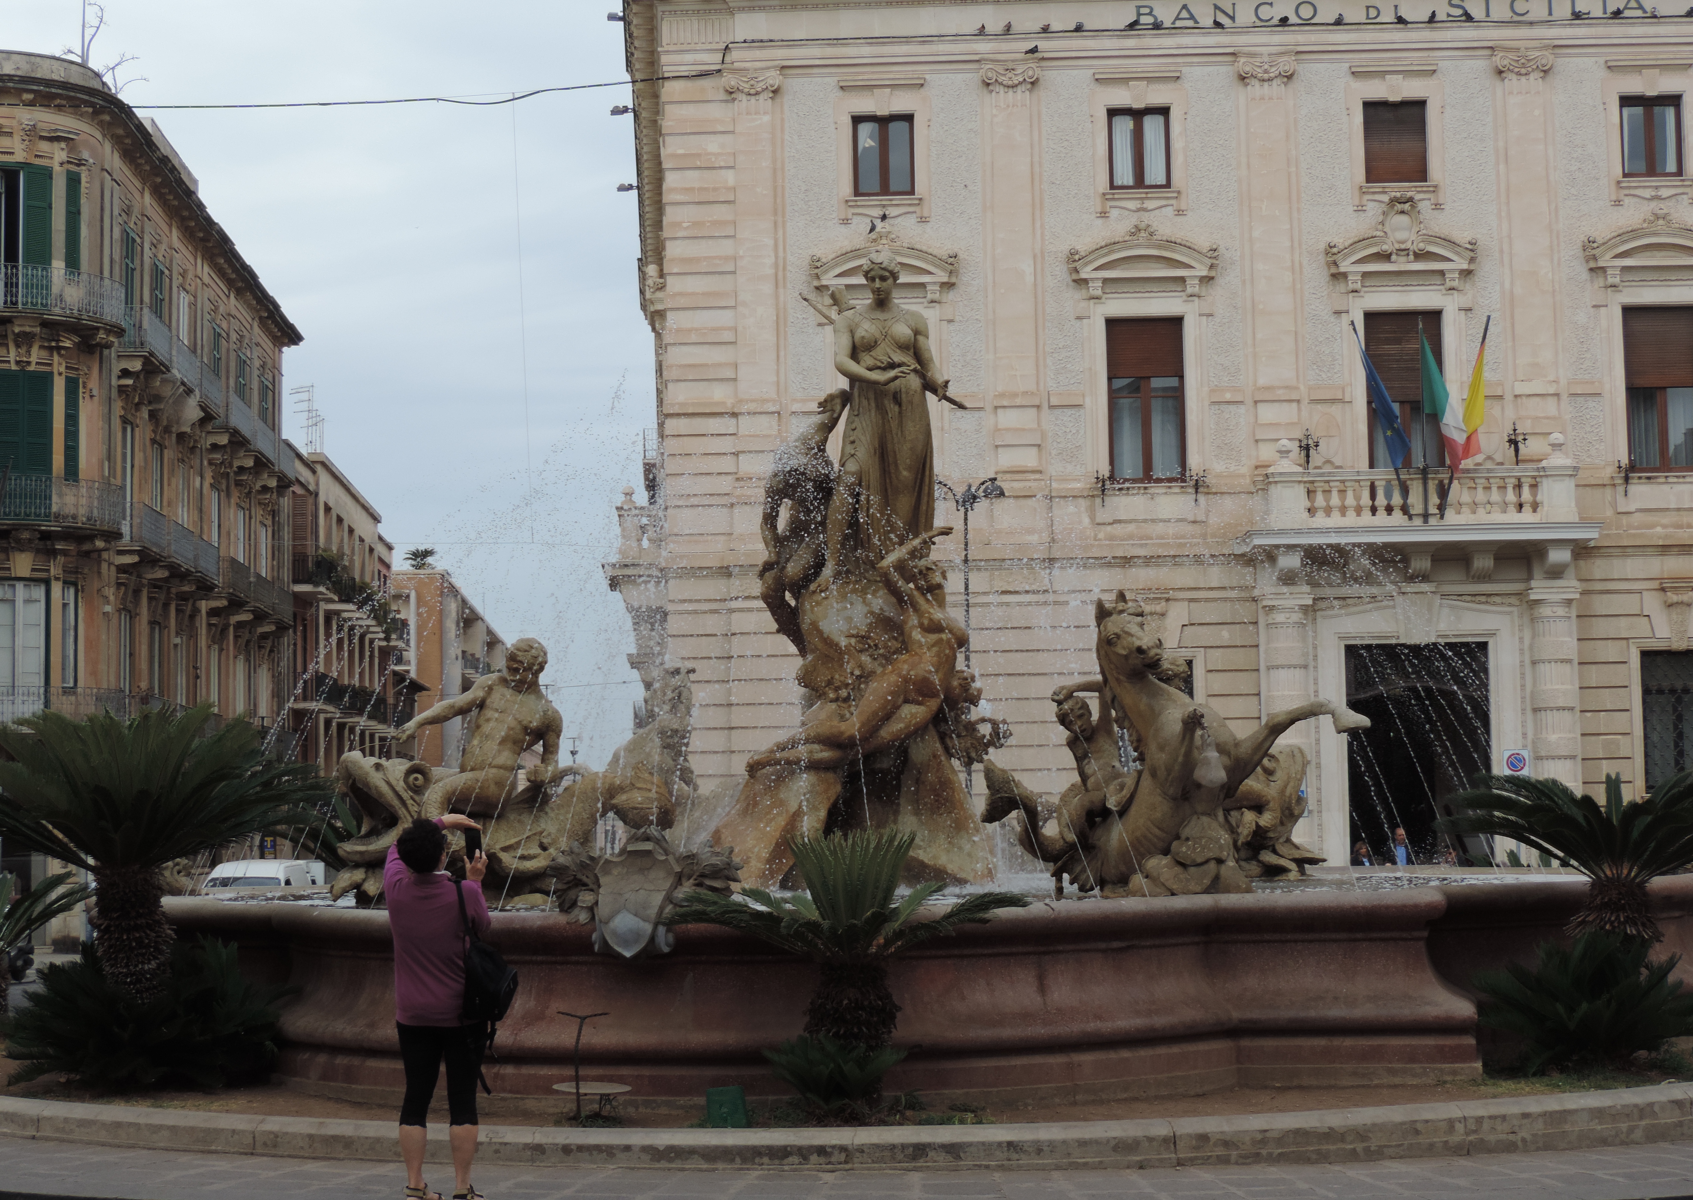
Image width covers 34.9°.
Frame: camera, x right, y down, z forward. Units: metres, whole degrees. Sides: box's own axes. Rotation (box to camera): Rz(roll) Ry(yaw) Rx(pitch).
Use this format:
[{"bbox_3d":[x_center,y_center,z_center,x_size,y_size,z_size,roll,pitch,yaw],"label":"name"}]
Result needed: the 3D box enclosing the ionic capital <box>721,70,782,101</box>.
[{"bbox_3d":[-1.617,-8.800,46.006,0.997,0.531,0.300,-1,-5,2],"label":"ionic capital"}]

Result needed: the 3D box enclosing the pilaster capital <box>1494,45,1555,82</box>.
[{"bbox_3d":[11.474,-9.087,45.576,1.045,0.640,0.300,-1,-5,2],"label":"pilaster capital"}]

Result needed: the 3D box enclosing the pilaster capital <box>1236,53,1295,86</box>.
[{"bbox_3d":[6.705,-8.507,43.095,0.950,0.470,0.250,-1,-5,1],"label":"pilaster capital"}]

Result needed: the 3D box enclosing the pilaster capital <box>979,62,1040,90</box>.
[{"bbox_3d":[2.785,-8.931,45.864,1.036,0.483,0.300,-1,-5,2],"label":"pilaster capital"}]

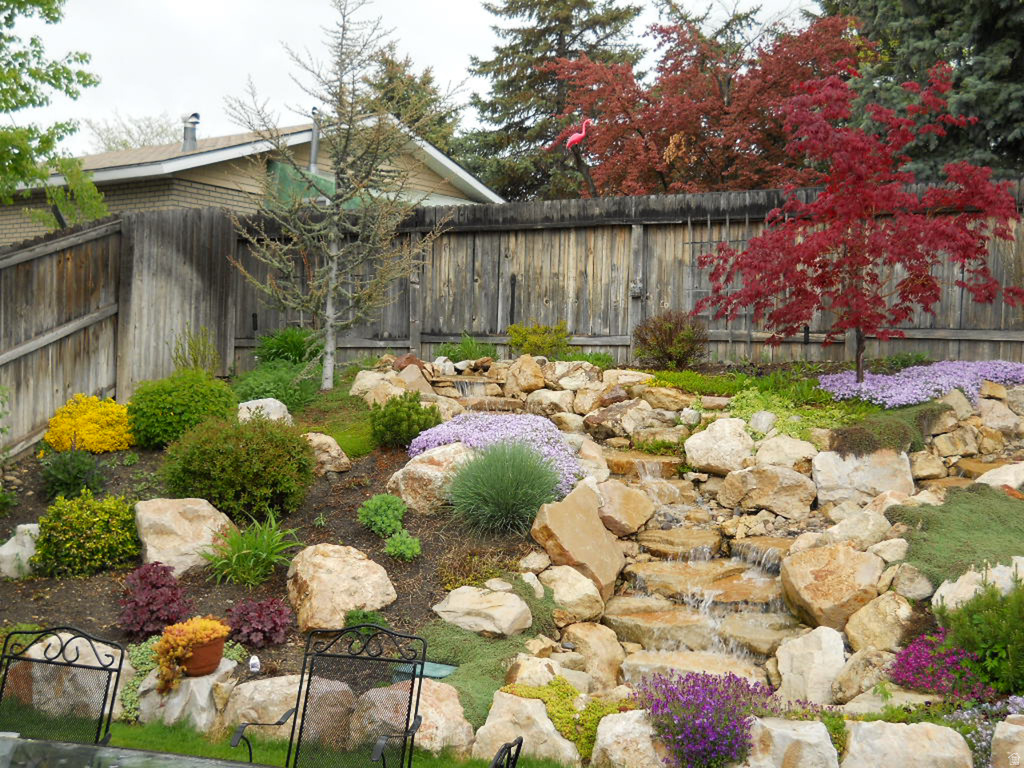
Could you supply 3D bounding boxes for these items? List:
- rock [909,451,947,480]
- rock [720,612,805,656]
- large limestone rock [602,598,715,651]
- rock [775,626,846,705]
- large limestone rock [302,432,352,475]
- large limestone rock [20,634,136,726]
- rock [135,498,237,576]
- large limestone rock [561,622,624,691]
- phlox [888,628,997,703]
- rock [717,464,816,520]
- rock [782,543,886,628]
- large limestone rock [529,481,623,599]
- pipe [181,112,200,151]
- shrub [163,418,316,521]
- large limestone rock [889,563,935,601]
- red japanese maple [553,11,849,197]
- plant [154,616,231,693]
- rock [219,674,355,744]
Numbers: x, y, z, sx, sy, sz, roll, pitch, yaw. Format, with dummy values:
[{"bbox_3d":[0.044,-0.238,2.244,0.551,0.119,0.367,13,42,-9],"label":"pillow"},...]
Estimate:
[{"bbox_3d":[3.321,0.650,10.404,0.284,0.222,0.275,2,2,18],"label":"rock"},{"bbox_3d":[1.434,1.434,7.450,0.479,0.163,0.420,2,1,14],"label":"rock"},{"bbox_3d":[0.856,1.395,7.550,0.628,0.220,0.500,2,1,11],"label":"large limestone rock"},{"bbox_3d":[1.605,1.514,7.000,0.372,0.390,0.320,2,1,13],"label":"rock"},{"bbox_3d":[-1.546,0.579,10.850,0.470,0.360,0.400,2,-1,-8],"label":"large limestone rock"},{"bbox_3d":[-2.470,1.663,7.400,0.630,0.460,0.480,2,-1,-18],"label":"large limestone rock"},{"bbox_3d":[-2.220,1.044,8.850,0.690,0.500,0.500,2,-1,-14],"label":"rock"},{"bbox_3d":[0.461,1.557,7.446,0.360,0.354,0.367,2,1,4],"label":"large limestone rock"},{"bbox_3d":[2.359,1.539,7.140,0.552,0.331,0.490,2,2,19],"label":"phlox"},{"bbox_3d":[1.940,0.814,9.894,0.717,0.366,0.510,2,1,11],"label":"rock"},{"bbox_3d":[1.945,1.244,7.900,0.606,0.497,0.520,2,1,24],"label":"rock"},{"bbox_3d":[0.444,1.055,8.823,0.616,0.766,0.510,2,1,3],"label":"large limestone rock"},{"bbox_3d":[-4.434,-3.467,17.952,0.261,0.520,0.255,1,1,-14],"label":"pipe"},{"bbox_3d":[-2.190,0.685,10.455,1.194,0.878,1.102,1,1,-12],"label":"shrub"},{"bbox_3d":[2.477,1.228,8.050,0.261,0.228,0.250,2,1,17],"label":"large limestone rock"},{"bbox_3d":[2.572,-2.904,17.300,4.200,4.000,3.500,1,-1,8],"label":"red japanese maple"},{"bbox_3d":[-1.785,1.501,7.250,0.400,0.410,0.350,2,-1,-13],"label":"plant"},{"bbox_3d":[-1.225,1.770,7.089,0.726,0.343,0.469,2,1,-9],"label":"rock"}]

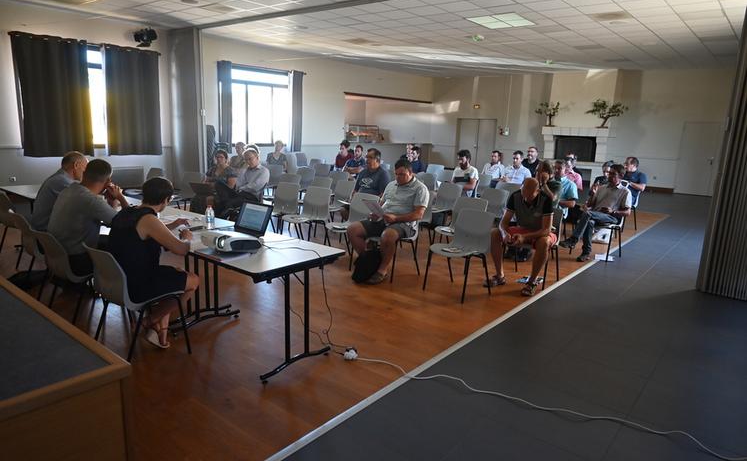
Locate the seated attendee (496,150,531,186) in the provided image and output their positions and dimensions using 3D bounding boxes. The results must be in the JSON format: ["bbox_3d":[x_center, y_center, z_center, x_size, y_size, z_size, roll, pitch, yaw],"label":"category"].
[{"bbox_3d":[2.407,-0.779,8.901,0.820,1.290,0.550,-9,16,-42],"label":"seated attendee"}]

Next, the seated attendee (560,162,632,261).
[{"bbox_3d":[2.903,-0.249,6.470,0.920,1.250,0.640,-8,15,-39],"label":"seated attendee"}]

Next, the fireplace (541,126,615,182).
[{"bbox_3d":[6.331,-2.311,15.674,1.980,1.750,0.850,12,15,38],"label":"fireplace"}]

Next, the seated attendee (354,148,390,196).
[{"bbox_3d":[-0.198,-0.417,6.606,0.540,1.310,0.820,13,16,41],"label":"seated attendee"}]

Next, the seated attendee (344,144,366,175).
[{"bbox_3d":[-0.469,-0.947,9.207,0.500,1.235,0.800,13,16,40],"label":"seated attendee"}]

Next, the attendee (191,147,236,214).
[{"bbox_3d":[-2.302,-0.542,7.156,0.540,1.210,0.820,9,14,28],"label":"attendee"}]

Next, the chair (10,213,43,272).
[{"bbox_3d":[-2.894,0.206,4.545,0.500,0.810,0.520,11,15,37],"label":"chair"}]

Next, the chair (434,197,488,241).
[{"bbox_3d":[1.058,0.044,5.958,0.530,0.810,0.520,-10,17,-44],"label":"chair"}]

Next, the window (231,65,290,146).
[{"bbox_3d":[-3.021,-3.233,13.123,0.120,1.950,2.200,12,15,38],"label":"window"}]

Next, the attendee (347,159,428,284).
[{"bbox_3d":[0.130,-0.131,5.487,0.800,1.280,0.600,-9,16,-43],"label":"attendee"}]

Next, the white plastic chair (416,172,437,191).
[{"bbox_3d":[0.722,-0.582,8.835,0.530,0.810,0.520,-7,15,-38],"label":"white plastic chair"}]

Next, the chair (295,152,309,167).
[{"bbox_3d":[-1.865,-1.624,13.180,0.500,0.810,0.530,-4,13,-27],"label":"chair"}]

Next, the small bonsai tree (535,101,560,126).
[{"bbox_3d":[5.466,-3.647,15.630,0.680,0.700,0.500,12,15,38],"label":"small bonsai tree"}]

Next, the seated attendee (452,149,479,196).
[{"bbox_3d":[1.325,-0.644,8.026,0.500,1.280,0.800,13,16,41],"label":"seated attendee"}]

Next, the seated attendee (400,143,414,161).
[{"bbox_3d":[0.709,-1.278,11.023,0.480,1.220,0.750,12,15,38],"label":"seated attendee"}]

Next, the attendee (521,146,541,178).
[{"bbox_3d":[2.801,-0.887,9.340,0.500,1.320,0.800,14,17,43],"label":"attendee"}]

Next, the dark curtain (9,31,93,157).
[{"bbox_3d":[-5.655,-2.357,8.867,0.150,2.070,1.180,12,15,38],"label":"dark curtain"}]

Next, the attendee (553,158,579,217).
[{"bbox_3d":[2.309,-0.288,6.595,0.550,1.250,0.850,13,16,43],"label":"attendee"}]

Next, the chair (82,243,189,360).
[{"bbox_3d":[-1.658,0.476,3.451,0.520,0.810,0.530,12,16,40],"label":"chair"}]

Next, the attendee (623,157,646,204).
[{"bbox_3d":[4.171,-0.619,8.480,0.800,1.265,0.500,-6,15,-35],"label":"attendee"}]

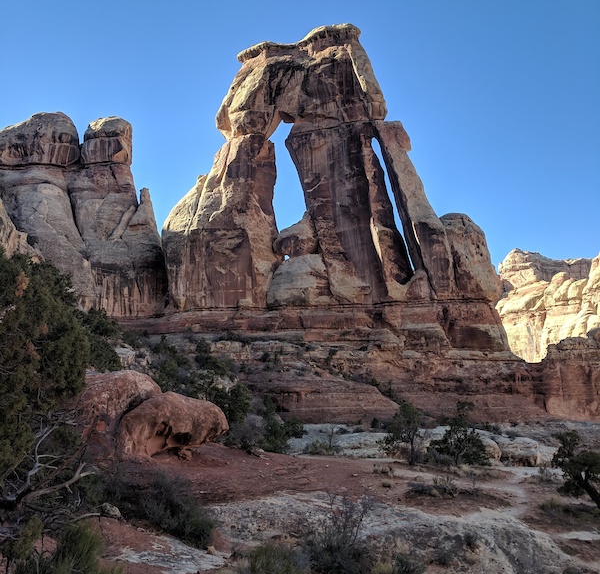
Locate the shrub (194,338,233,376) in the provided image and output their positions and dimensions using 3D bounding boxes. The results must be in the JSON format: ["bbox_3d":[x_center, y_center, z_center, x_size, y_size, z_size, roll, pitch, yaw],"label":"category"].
[{"bbox_3d":[-6.334,5.089,44.000,2.750,2.600,2.500,0,-9,0],"label":"shrub"}]

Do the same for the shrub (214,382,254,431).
[{"bbox_3d":[-3.258,5.815,29.000,1.950,2.400,1.900,0,-9,0],"label":"shrub"}]

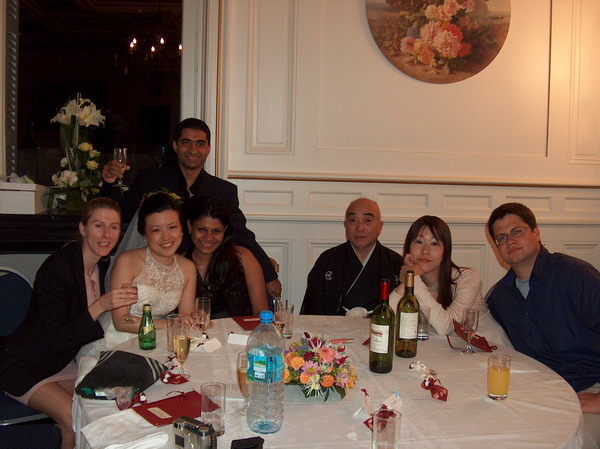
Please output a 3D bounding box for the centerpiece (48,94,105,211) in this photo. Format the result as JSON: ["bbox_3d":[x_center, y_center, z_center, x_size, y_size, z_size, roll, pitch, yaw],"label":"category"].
[{"bbox_3d":[-1.151,-0.371,3.300,0.290,0.600,0.270,0,6,-19],"label":"centerpiece"}]

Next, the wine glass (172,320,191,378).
[{"bbox_3d":[-0.364,0.391,1.990,0.056,0.163,0.056,1,6,0],"label":"wine glass"}]

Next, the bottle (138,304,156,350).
[{"bbox_3d":[-0.540,0.362,2.273,0.061,0.155,0.061,1,6,0],"label":"bottle"}]

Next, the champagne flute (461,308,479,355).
[{"bbox_3d":[0.614,0.386,2.309,0.057,0.157,0.057,1,6,0],"label":"champagne flute"}]

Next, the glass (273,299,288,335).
[{"bbox_3d":[-0.067,0.357,2.392,0.056,0.160,0.056,1,6,-1],"label":"glass"}]

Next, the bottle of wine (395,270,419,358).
[{"bbox_3d":[0.381,0.313,2.255,0.076,0.299,0.076,2,6,3],"label":"bottle of wine"}]

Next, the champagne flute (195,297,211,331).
[{"bbox_3d":[-0.361,0.352,2.355,0.056,0.160,0.056,1,6,-9],"label":"champagne flute"}]

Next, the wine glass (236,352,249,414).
[{"bbox_3d":[-0.141,0.426,1.723,0.058,0.157,0.058,1,6,0],"label":"wine glass"}]

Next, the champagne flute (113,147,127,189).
[{"bbox_3d":[-0.772,-0.245,2.760,0.055,0.161,0.055,1,6,0],"label":"champagne flute"}]

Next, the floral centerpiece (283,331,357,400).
[{"bbox_3d":[0.058,0.418,1.924,0.220,0.142,0.205,1,6,0],"label":"floral centerpiece"}]

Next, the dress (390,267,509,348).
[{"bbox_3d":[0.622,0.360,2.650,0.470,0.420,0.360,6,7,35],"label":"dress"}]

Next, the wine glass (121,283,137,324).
[{"bbox_3d":[-0.629,0.293,2.360,0.057,0.160,0.057,0,6,-15],"label":"wine glass"}]

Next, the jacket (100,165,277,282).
[{"bbox_3d":[-0.491,0.026,2.820,0.760,0.620,0.420,1,6,-10],"label":"jacket"}]

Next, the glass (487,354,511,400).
[{"bbox_3d":[0.584,0.448,1.876,0.063,0.118,0.063,1,6,0],"label":"glass"}]

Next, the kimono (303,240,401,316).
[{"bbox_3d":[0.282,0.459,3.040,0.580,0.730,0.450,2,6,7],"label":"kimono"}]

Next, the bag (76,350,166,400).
[{"bbox_3d":[-0.541,0.438,1.944,0.260,0.070,0.290,2,6,7],"label":"bag"}]

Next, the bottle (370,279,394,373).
[{"bbox_3d":[0.273,0.327,2.083,0.077,0.298,0.077,4,6,20],"label":"bottle"}]

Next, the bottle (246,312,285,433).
[{"bbox_3d":[-0.083,0.364,1.600,0.092,0.298,0.092,1,6,-3],"label":"bottle"}]

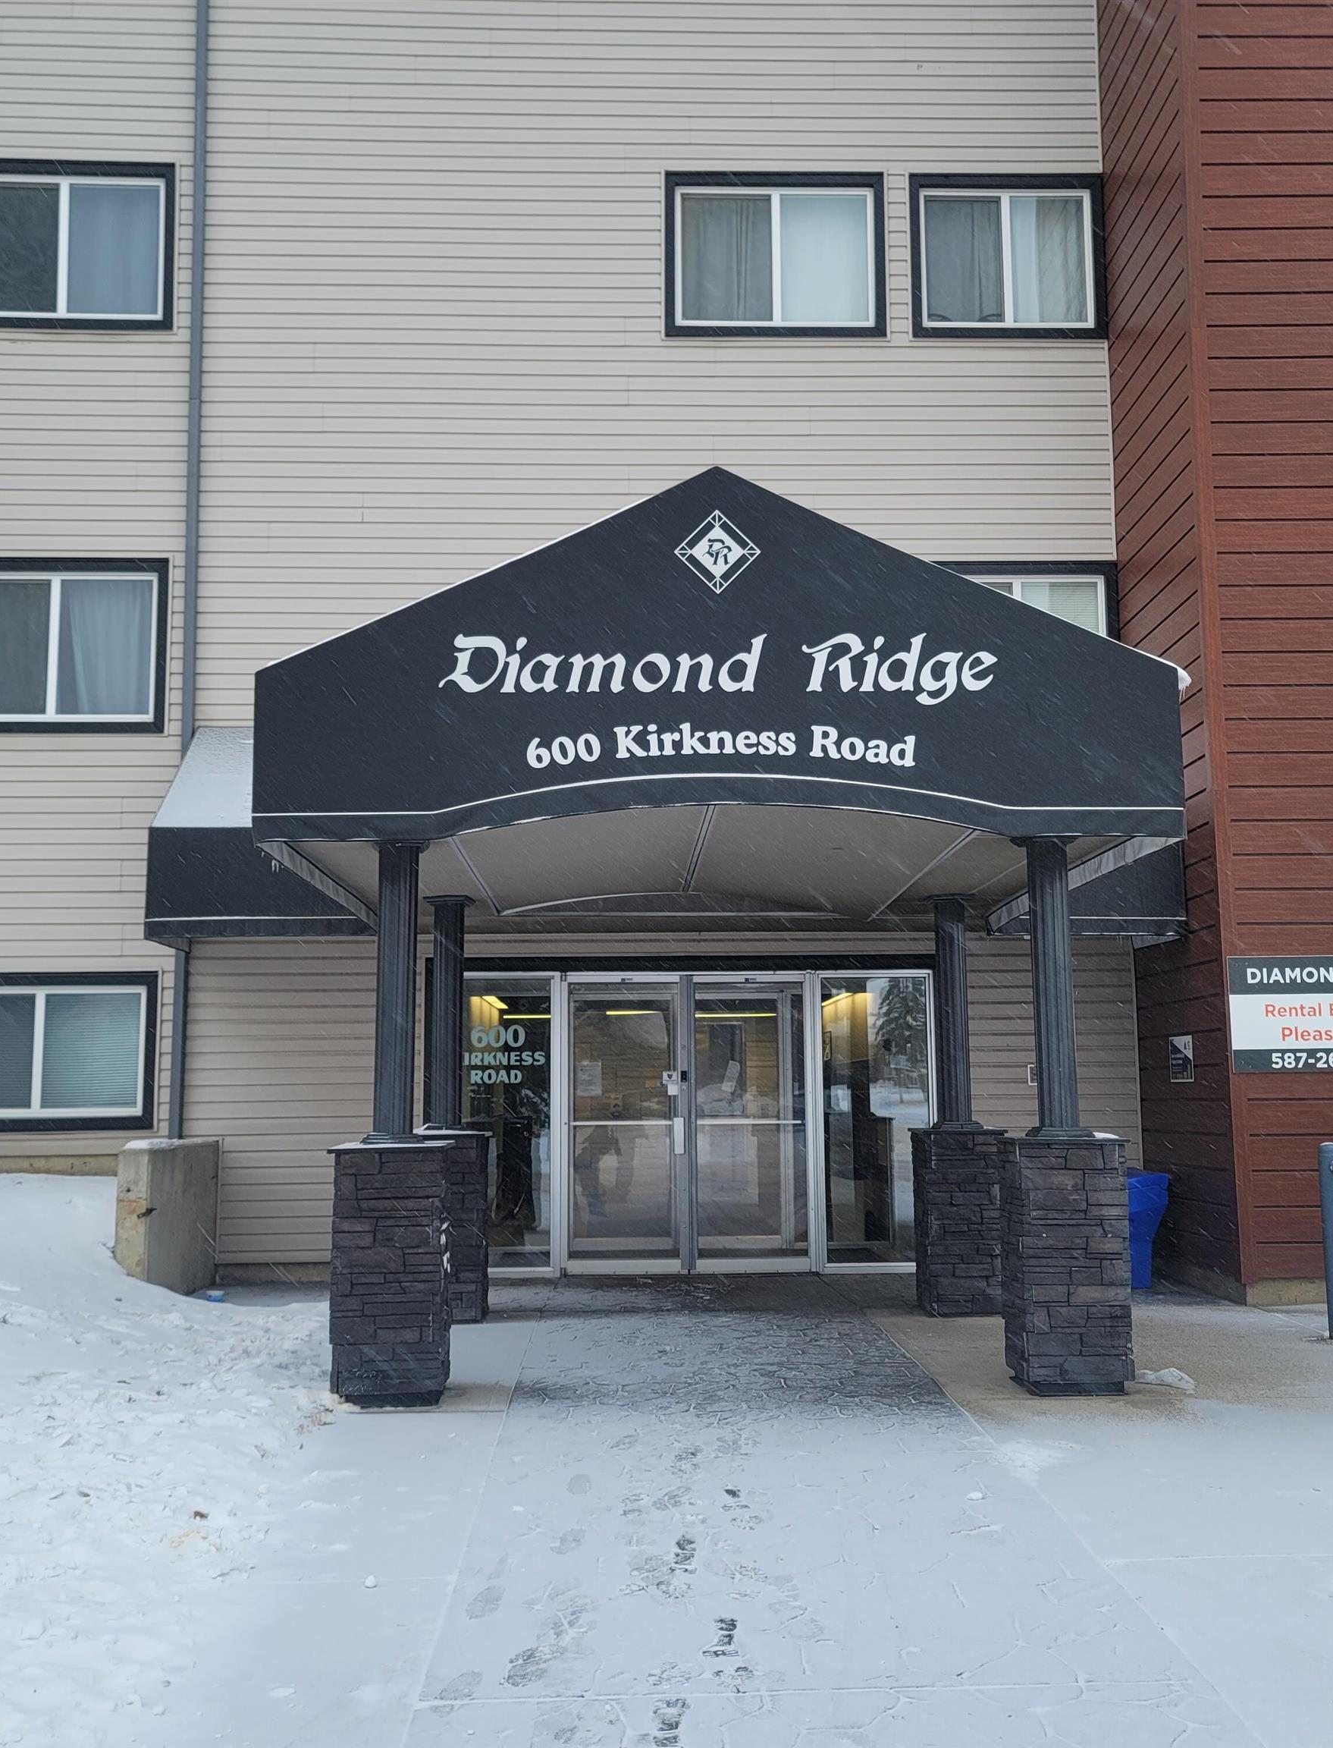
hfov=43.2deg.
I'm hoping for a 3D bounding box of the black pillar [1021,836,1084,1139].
[{"bbox_3d":[1.812,0.533,7.841,0.255,1.405,0.255,0,-7,-1],"label":"black pillar"}]

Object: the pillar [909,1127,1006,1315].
[{"bbox_3d":[1.762,2.082,10.087,0.500,1.101,0.500,0,-7,-1],"label":"pillar"}]

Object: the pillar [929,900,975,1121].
[{"bbox_3d":[1.751,0.839,10.245,0.255,1.405,0.255,0,-7,-1],"label":"pillar"}]

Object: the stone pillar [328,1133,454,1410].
[{"bbox_3d":[-1.237,1.792,7.603,0.500,1.101,0.500,0,-7,-1],"label":"stone pillar"}]

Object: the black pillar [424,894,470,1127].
[{"bbox_3d":[-1.309,0.855,10.165,0.255,1.405,0.255,0,-7,-1],"label":"black pillar"}]

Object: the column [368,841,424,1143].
[{"bbox_3d":[-1.248,0.549,7.761,0.255,1.405,0.255,0,-7,-1],"label":"column"}]

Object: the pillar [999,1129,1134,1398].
[{"bbox_3d":[1.823,1.776,7.683,0.500,1.101,0.500,0,-7,-1],"label":"pillar"}]

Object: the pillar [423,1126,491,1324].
[{"bbox_3d":[-1.299,2.098,10.007,0.500,1.101,0.500,0,-7,-1],"label":"pillar"}]

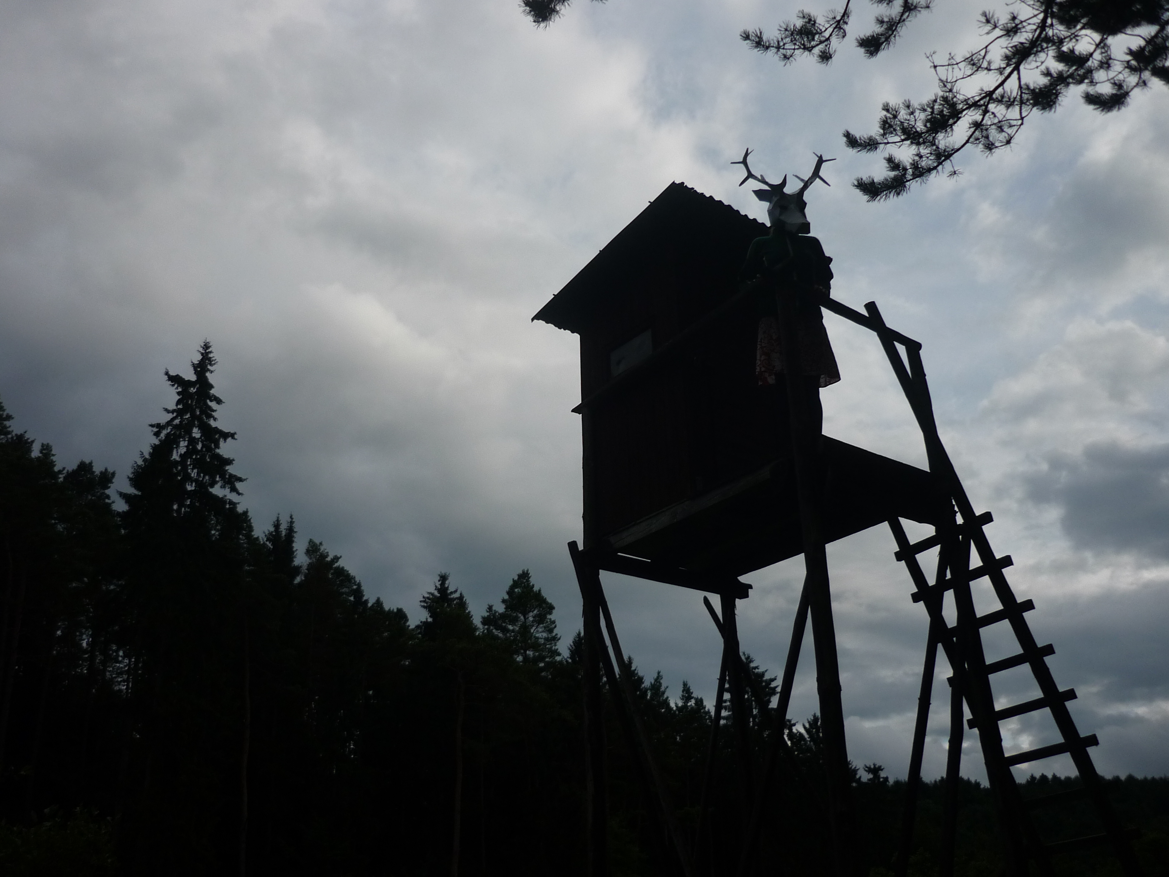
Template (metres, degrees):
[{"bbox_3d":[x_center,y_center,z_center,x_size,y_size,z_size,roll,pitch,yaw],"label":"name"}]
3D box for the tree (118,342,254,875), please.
[{"bbox_3d":[-14.028,6.575,35.986,4.700,22.279,4.700,-1,-25,0],"label":"tree"}]

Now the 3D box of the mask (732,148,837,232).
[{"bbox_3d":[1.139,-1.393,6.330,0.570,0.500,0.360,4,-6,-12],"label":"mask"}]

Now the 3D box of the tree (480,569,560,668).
[{"bbox_3d":[-3.076,16.034,54.230,4.400,20.107,4.400,-1,-25,0],"label":"tree"}]

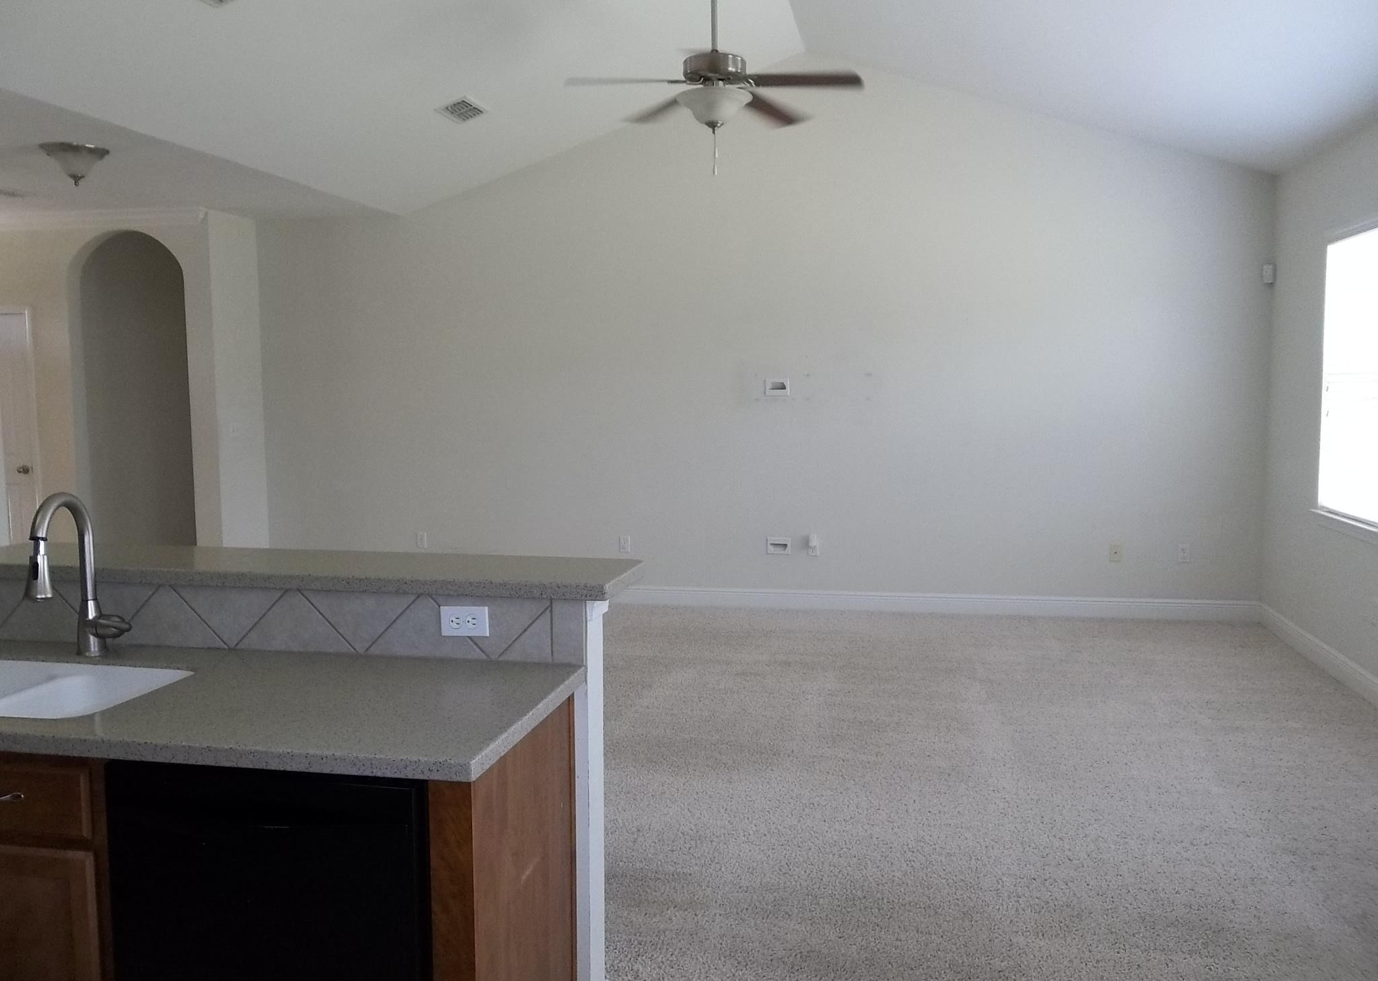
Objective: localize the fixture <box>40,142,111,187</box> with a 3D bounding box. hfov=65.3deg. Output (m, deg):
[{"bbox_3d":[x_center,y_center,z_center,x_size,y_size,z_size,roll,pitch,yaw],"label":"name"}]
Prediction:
[{"bbox_3d":[-3.187,-1.678,5.590,0.320,0.190,0.320,1,5,12],"label":"fixture"}]

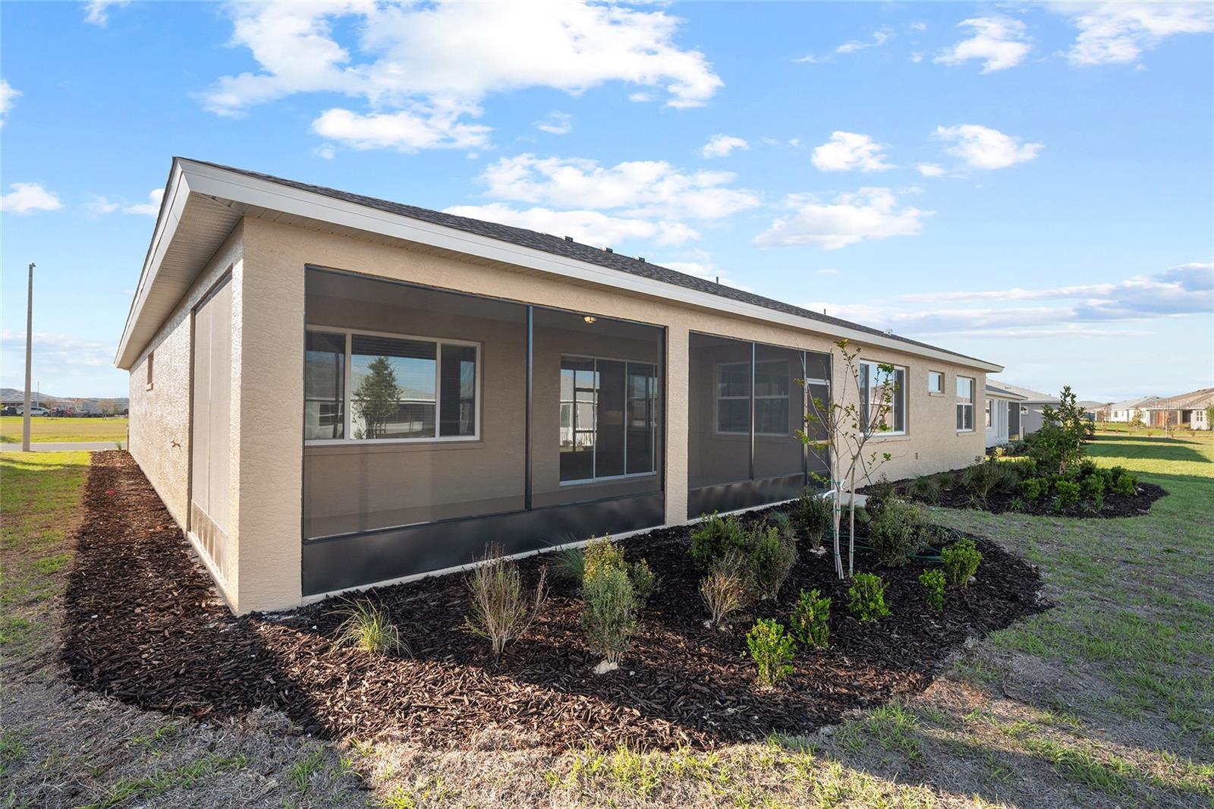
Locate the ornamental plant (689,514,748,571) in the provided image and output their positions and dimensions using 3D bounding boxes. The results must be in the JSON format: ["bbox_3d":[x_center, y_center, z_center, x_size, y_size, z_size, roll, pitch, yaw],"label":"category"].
[{"bbox_3d":[1.076,1.339,5.200,0.540,0.590,0.524,0,-1,12],"label":"ornamental plant"}]

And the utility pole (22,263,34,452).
[{"bbox_3d":[-24.934,-2.035,23.264,0.220,8.108,0.220,1,-1,-43],"label":"utility pole"}]

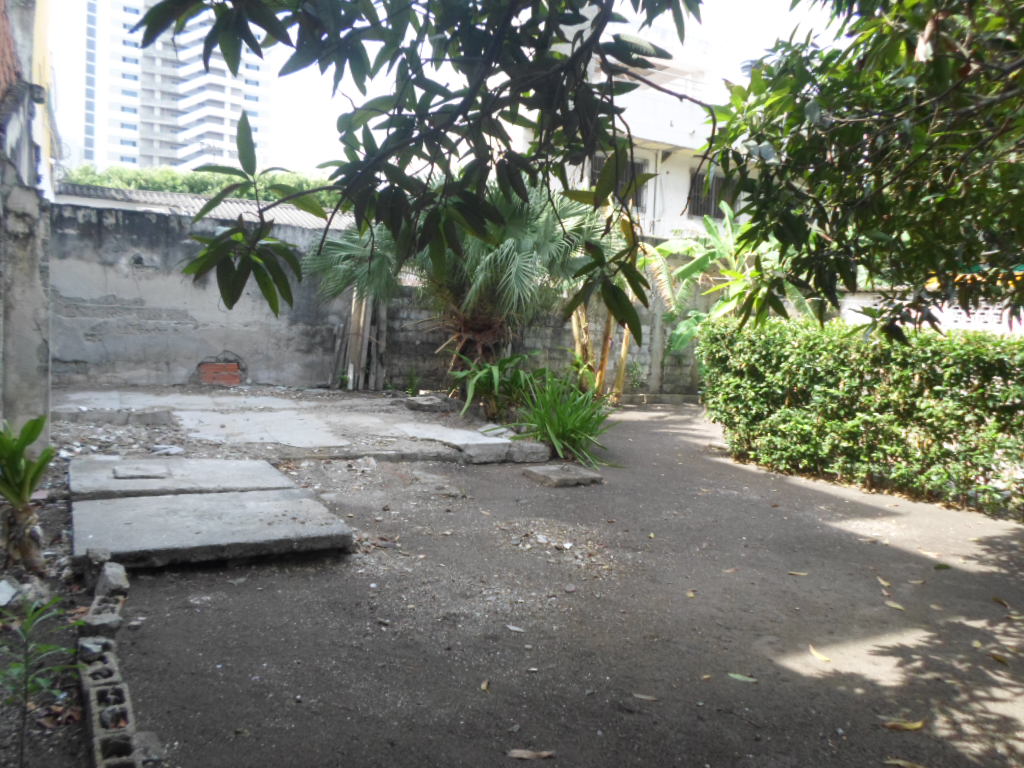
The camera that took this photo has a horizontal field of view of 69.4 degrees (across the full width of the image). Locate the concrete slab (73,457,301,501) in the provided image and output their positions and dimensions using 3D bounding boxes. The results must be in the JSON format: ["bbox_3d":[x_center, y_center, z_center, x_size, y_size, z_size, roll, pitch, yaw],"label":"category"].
[{"bbox_3d":[-2.748,0.792,6.159,1.600,0.110,1.200,0,5,-27],"label":"concrete slab"}]

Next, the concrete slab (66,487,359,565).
[{"bbox_3d":[-2.169,1.004,5.303,1.670,0.100,1.380,1,5,-28],"label":"concrete slab"}]

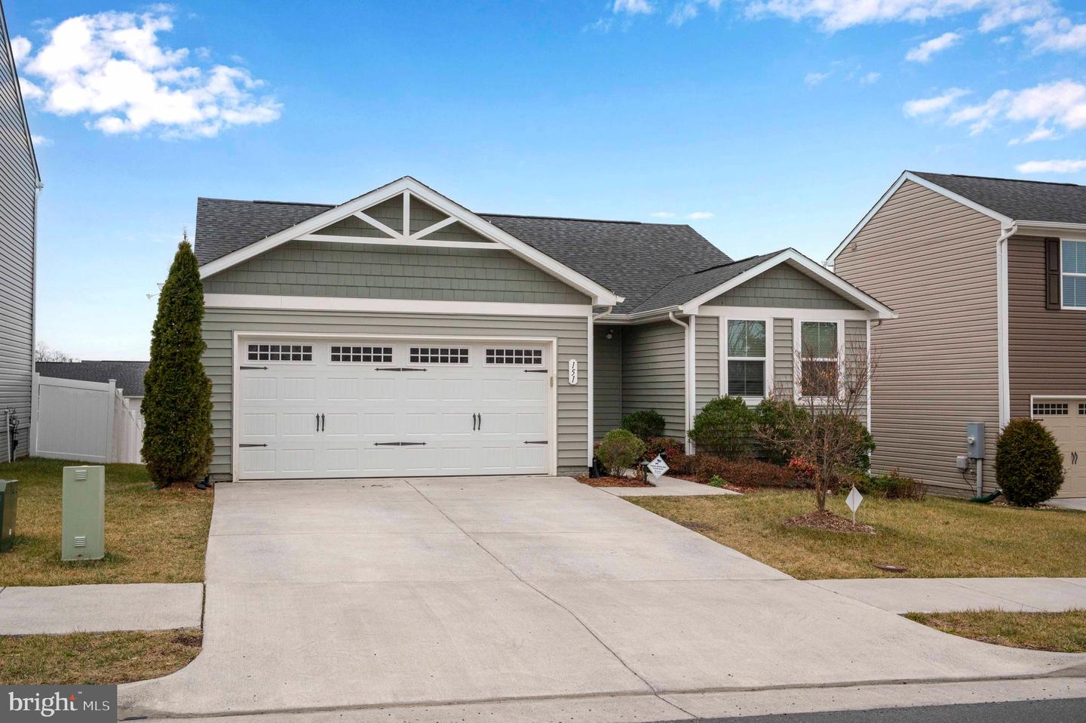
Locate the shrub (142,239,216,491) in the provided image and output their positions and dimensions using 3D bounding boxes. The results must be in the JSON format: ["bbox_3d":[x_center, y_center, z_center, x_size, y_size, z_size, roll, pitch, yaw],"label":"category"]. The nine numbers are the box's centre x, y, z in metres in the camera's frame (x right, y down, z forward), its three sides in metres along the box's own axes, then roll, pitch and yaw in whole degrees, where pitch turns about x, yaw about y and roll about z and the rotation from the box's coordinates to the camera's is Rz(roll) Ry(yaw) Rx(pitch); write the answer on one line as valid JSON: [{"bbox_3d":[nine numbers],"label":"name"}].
[{"bbox_3d":[-5.026,0.018,14.119,0.950,3.460,0.950,1,-2,-17],"label":"shrub"}]

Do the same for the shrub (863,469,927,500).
[{"bbox_3d":[5.927,2.079,17.272,1.100,0.530,0.900,1,-2,-17],"label":"shrub"}]

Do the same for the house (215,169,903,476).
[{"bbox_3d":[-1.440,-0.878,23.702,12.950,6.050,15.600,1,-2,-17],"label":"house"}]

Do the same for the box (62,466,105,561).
[{"bbox_3d":[-4.269,1.400,9.539,0.330,0.860,0.320,1,-2,-17],"label":"box"}]

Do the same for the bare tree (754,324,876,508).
[{"bbox_3d":[3.695,0.787,13.884,1.650,2.440,1.550,1,-2,-17],"label":"bare tree"}]

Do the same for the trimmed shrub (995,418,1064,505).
[{"bbox_3d":[9.695,2.000,20.403,1.250,1.750,1.250,1,-2,-17],"label":"trimmed shrub"}]

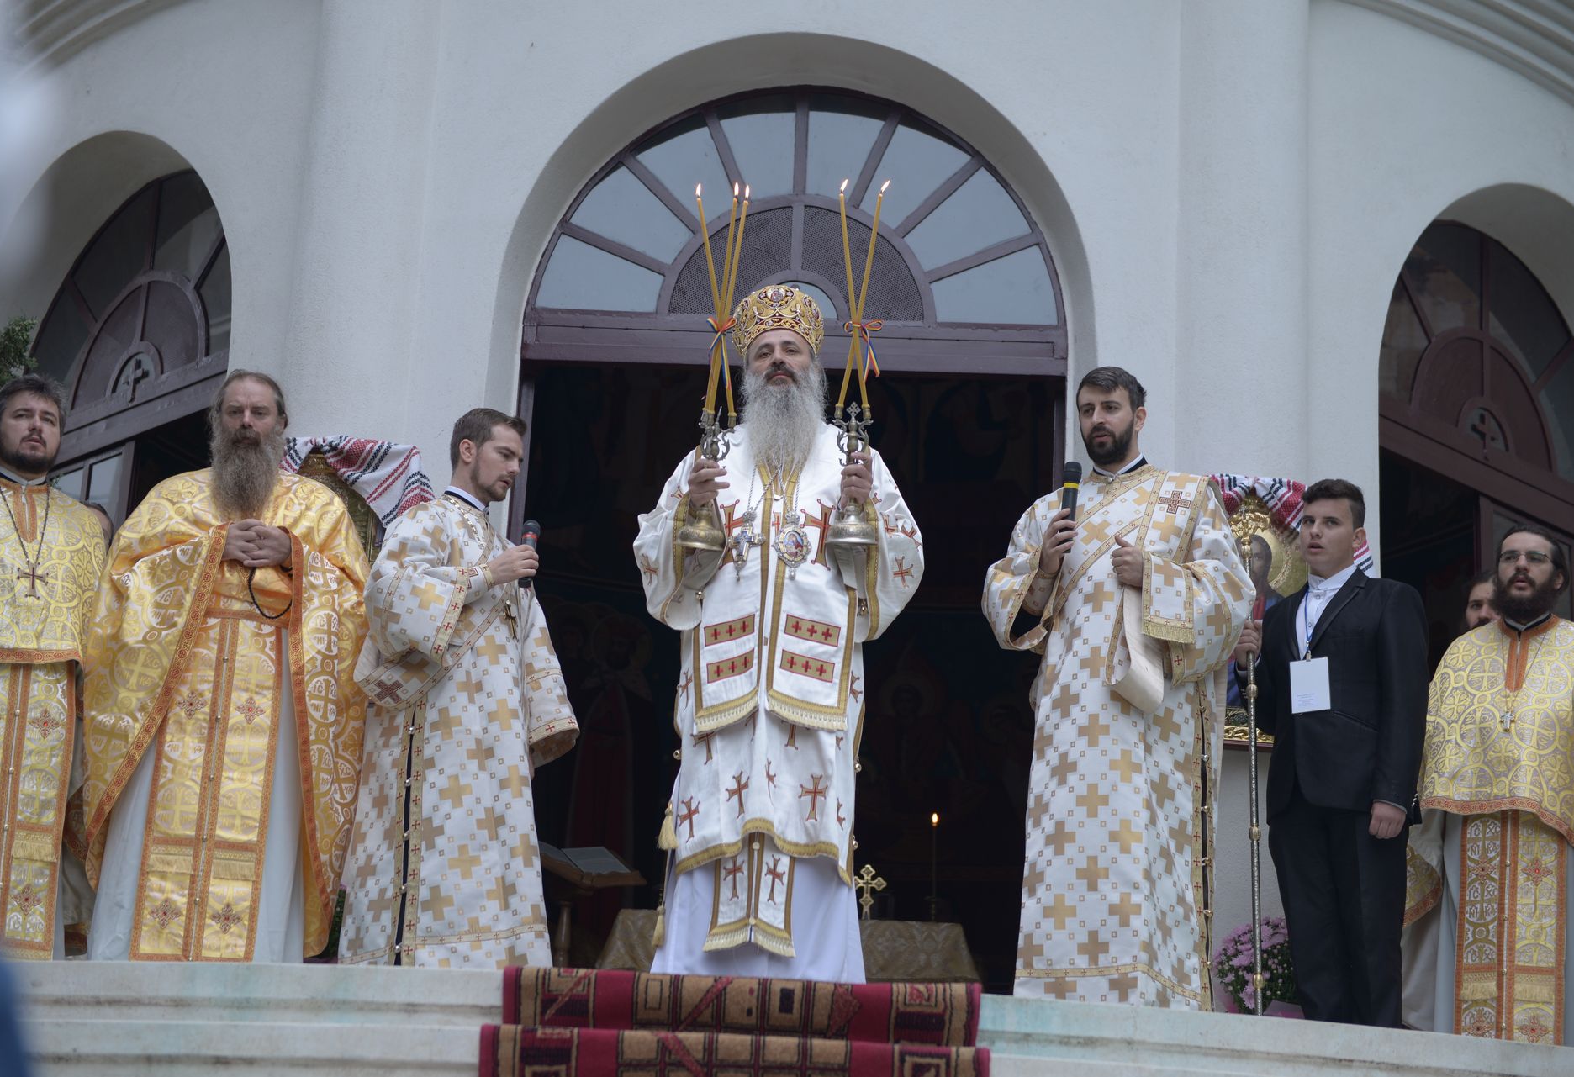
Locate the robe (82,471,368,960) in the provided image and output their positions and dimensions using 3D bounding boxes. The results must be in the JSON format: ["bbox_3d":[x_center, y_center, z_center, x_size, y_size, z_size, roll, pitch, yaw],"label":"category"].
[{"bbox_3d":[-1.613,0.507,7.968,0.800,1.460,0.500,5,-16,-8],"label":"robe"}]

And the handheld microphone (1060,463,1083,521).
[{"bbox_3d":[0.799,-0.087,7.817,0.050,0.250,0.050,5,-28,3],"label":"handheld microphone"}]

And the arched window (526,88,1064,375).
[{"bbox_3d":[0.051,-1.032,9.319,1.800,1.000,0.150,2,-16,3],"label":"arched window"}]

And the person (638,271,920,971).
[{"bbox_3d":[-0.022,0.240,7.780,0.800,2.027,0.520,2,-16,3],"label":"person"}]

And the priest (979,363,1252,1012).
[{"bbox_3d":[0.931,0.396,7.874,0.720,1.870,0.520,-11,-21,40],"label":"priest"}]

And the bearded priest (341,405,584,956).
[{"bbox_3d":[-0.931,0.415,7.885,0.580,1.658,0.600,-5,-18,27],"label":"bearded priest"}]

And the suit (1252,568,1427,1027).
[{"bbox_3d":[1.615,0.751,8.105,0.540,1.379,0.360,-9,-20,37],"label":"suit"}]

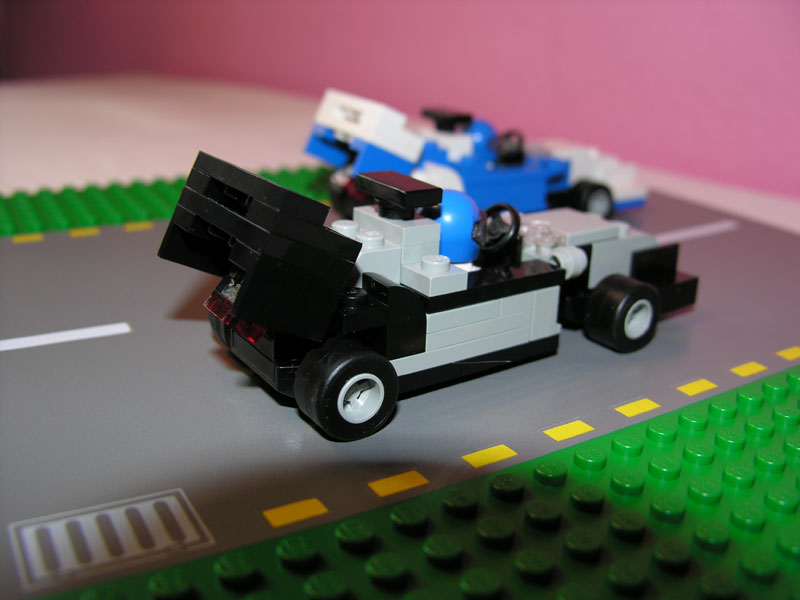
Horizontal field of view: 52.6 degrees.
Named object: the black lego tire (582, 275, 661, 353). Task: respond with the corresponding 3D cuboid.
[{"bbox_3d":[0.045,0.003,0.163,0.014,0.014,0.009,-11,23,-32],"label":"black lego tire"}]

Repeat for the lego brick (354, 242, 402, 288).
[{"bbox_3d":[-0.008,-0.007,0.140,0.008,0.008,0.016,-11,23,-32],"label":"lego brick"}]

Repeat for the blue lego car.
[{"bbox_3d":[0.027,-0.044,0.249,0.109,0.042,0.042,-9,22,-28],"label":"blue lego car"}]

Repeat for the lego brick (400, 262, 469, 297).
[{"bbox_3d":[0.006,-0.004,0.135,0.008,0.003,0.008,-11,23,-32],"label":"lego brick"}]

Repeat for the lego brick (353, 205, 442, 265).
[{"bbox_3d":[-0.001,-0.012,0.143,0.008,0.007,0.016,-11,23,-32],"label":"lego brick"}]

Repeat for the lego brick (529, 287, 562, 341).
[{"bbox_3d":[0.025,0.001,0.151,0.008,0.010,0.008,-11,23,-32],"label":"lego brick"}]

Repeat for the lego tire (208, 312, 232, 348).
[{"bbox_3d":[-0.026,0.005,0.151,0.014,0.014,0.009,-11,23,-32],"label":"lego tire"}]

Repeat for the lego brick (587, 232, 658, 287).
[{"bbox_3d":[0.043,-0.010,0.176,0.021,0.010,0.016,-11,23,-32],"label":"lego brick"}]

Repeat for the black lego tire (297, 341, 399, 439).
[{"bbox_3d":[-0.008,0.014,0.127,0.014,0.014,0.009,-11,23,-32],"label":"black lego tire"}]

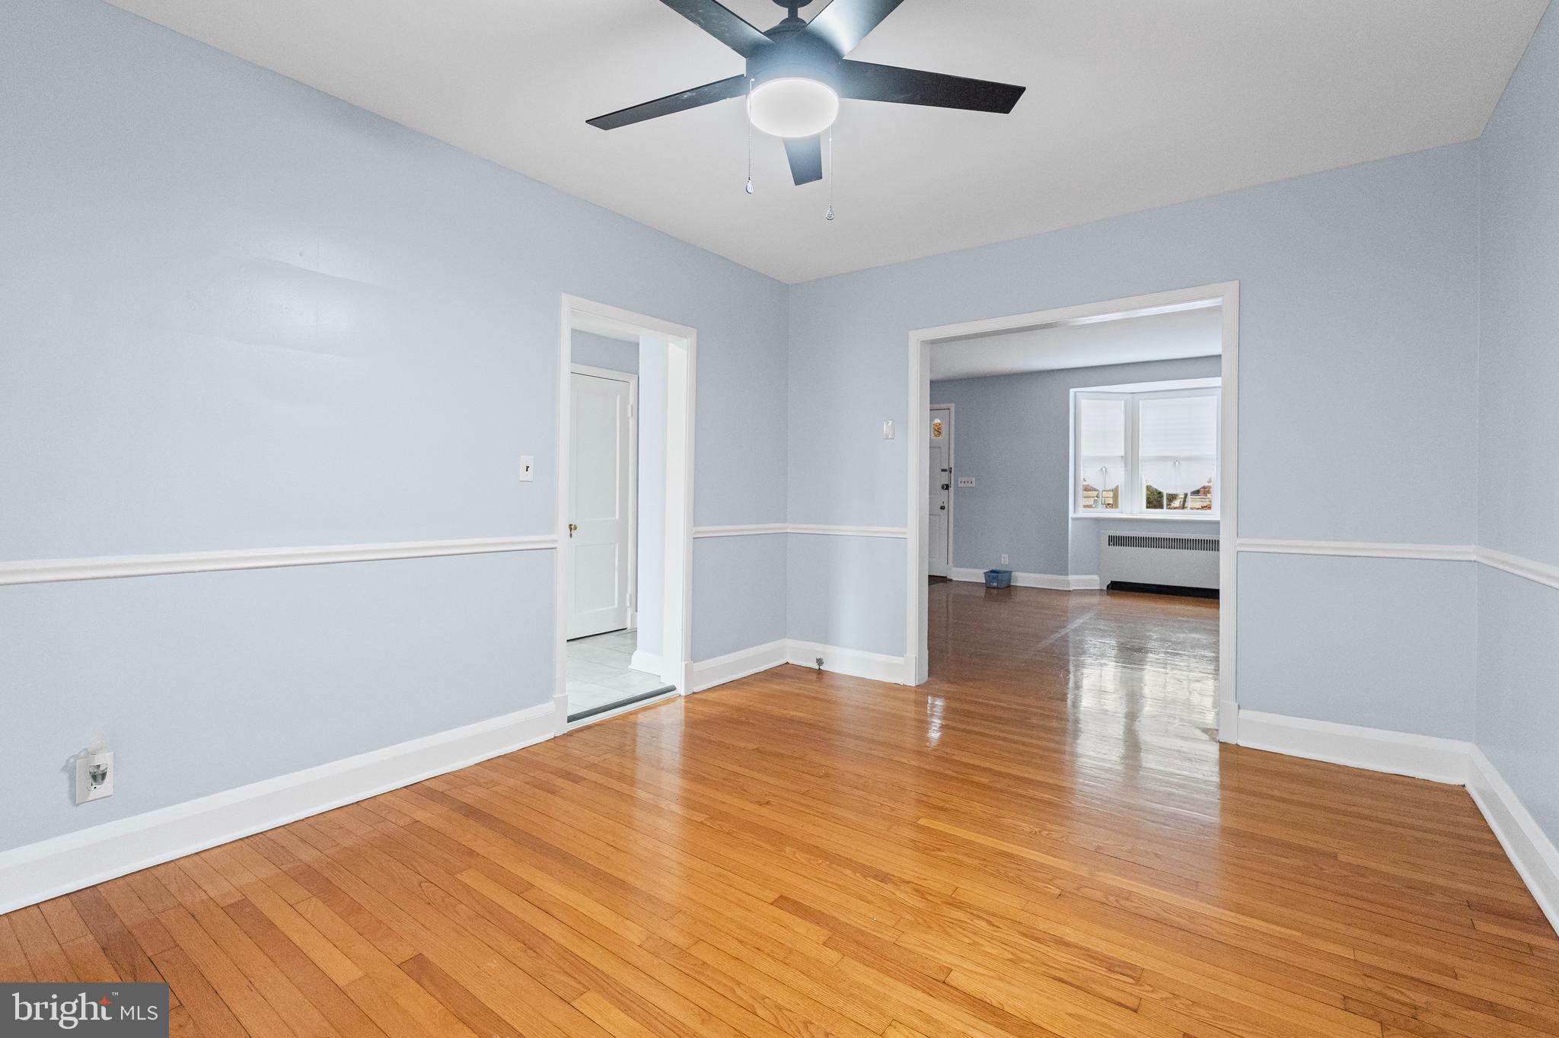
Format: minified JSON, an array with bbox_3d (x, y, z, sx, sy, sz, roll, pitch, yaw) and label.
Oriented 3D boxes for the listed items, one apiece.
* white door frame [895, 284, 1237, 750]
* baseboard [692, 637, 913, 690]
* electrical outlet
[{"bbox_3d":[1.488,-0.045,3.747,1.662,2.132,0.189,1,2,37],"label":"white door frame"},{"bbox_3d":[0.135,0.926,4.101,0.911,0.167,0.956,1,2,37],"label":"baseboard"},{"bbox_3d":[-1.982,0.752,2.007,0.022,0.125,0.076,1,2,37],"label":"electrical outlet"}]

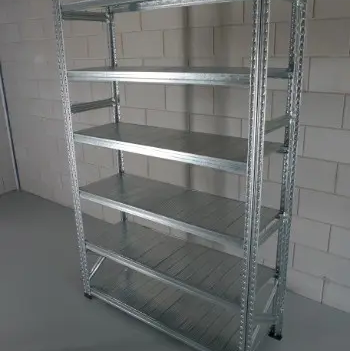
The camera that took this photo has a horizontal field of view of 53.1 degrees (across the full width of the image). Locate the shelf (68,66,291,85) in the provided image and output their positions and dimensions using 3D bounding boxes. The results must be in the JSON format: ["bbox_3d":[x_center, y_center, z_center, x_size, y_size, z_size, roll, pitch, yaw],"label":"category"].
[{"bbox_3d":[-0.040,-0.543,1.890,1.170,0.056,0.400,12,22,35],"label":"shelf"}]

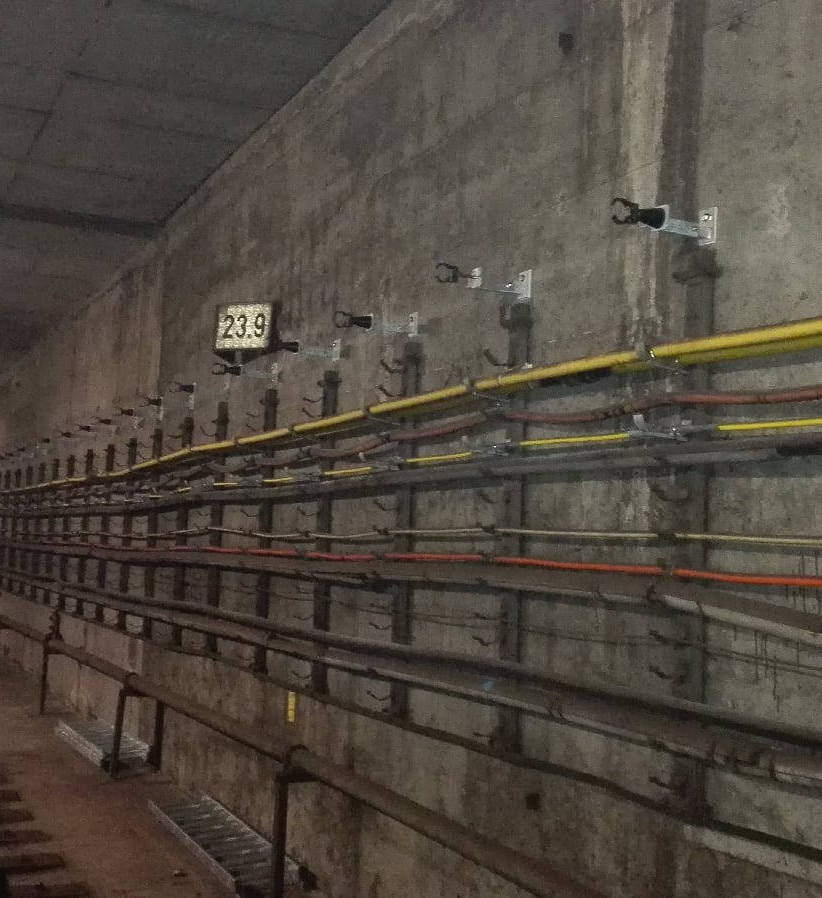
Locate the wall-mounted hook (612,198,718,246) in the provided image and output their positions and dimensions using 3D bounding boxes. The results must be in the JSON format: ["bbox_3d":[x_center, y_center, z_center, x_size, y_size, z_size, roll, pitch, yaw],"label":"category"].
[{"bbox_3d":[0.733,-0.669,3.454,0.340,0.105,0.075,4,-5,-26],"label":"wall-mounted hook"}]

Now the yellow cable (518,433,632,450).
[{"bbox_3d":[0.505,-0.025,3.742,0.022,0.022,0.630,4,-5,-26],"label":"yellow cable"}]

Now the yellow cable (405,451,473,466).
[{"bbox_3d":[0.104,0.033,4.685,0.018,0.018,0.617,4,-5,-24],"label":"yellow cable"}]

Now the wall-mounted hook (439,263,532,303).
[{"bbox_3d":[0.260,-0.610,4.275,0.365,0.103,0.085,4,-5,-24],"label":"wall-mounted hook"}]

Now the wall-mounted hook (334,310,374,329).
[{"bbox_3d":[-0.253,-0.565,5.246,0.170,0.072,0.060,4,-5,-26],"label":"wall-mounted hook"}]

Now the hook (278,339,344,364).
[{"bbox_3d":[-0.525,-0.503,6.034,0.350,0.106,0.075,4,-5,-26],"label":"hook"}]

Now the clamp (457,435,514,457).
[{"bbox_3d":[0.276,-0.008,4.378,0.200,0.072,0.050,4,-5,-26],"label":"clamp"}]

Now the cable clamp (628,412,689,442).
[{"bbox_3d":[0.704,-0.058,3.351,0.185,0.062,0.065,4,-5,-24],"label":"cable clamp"}]

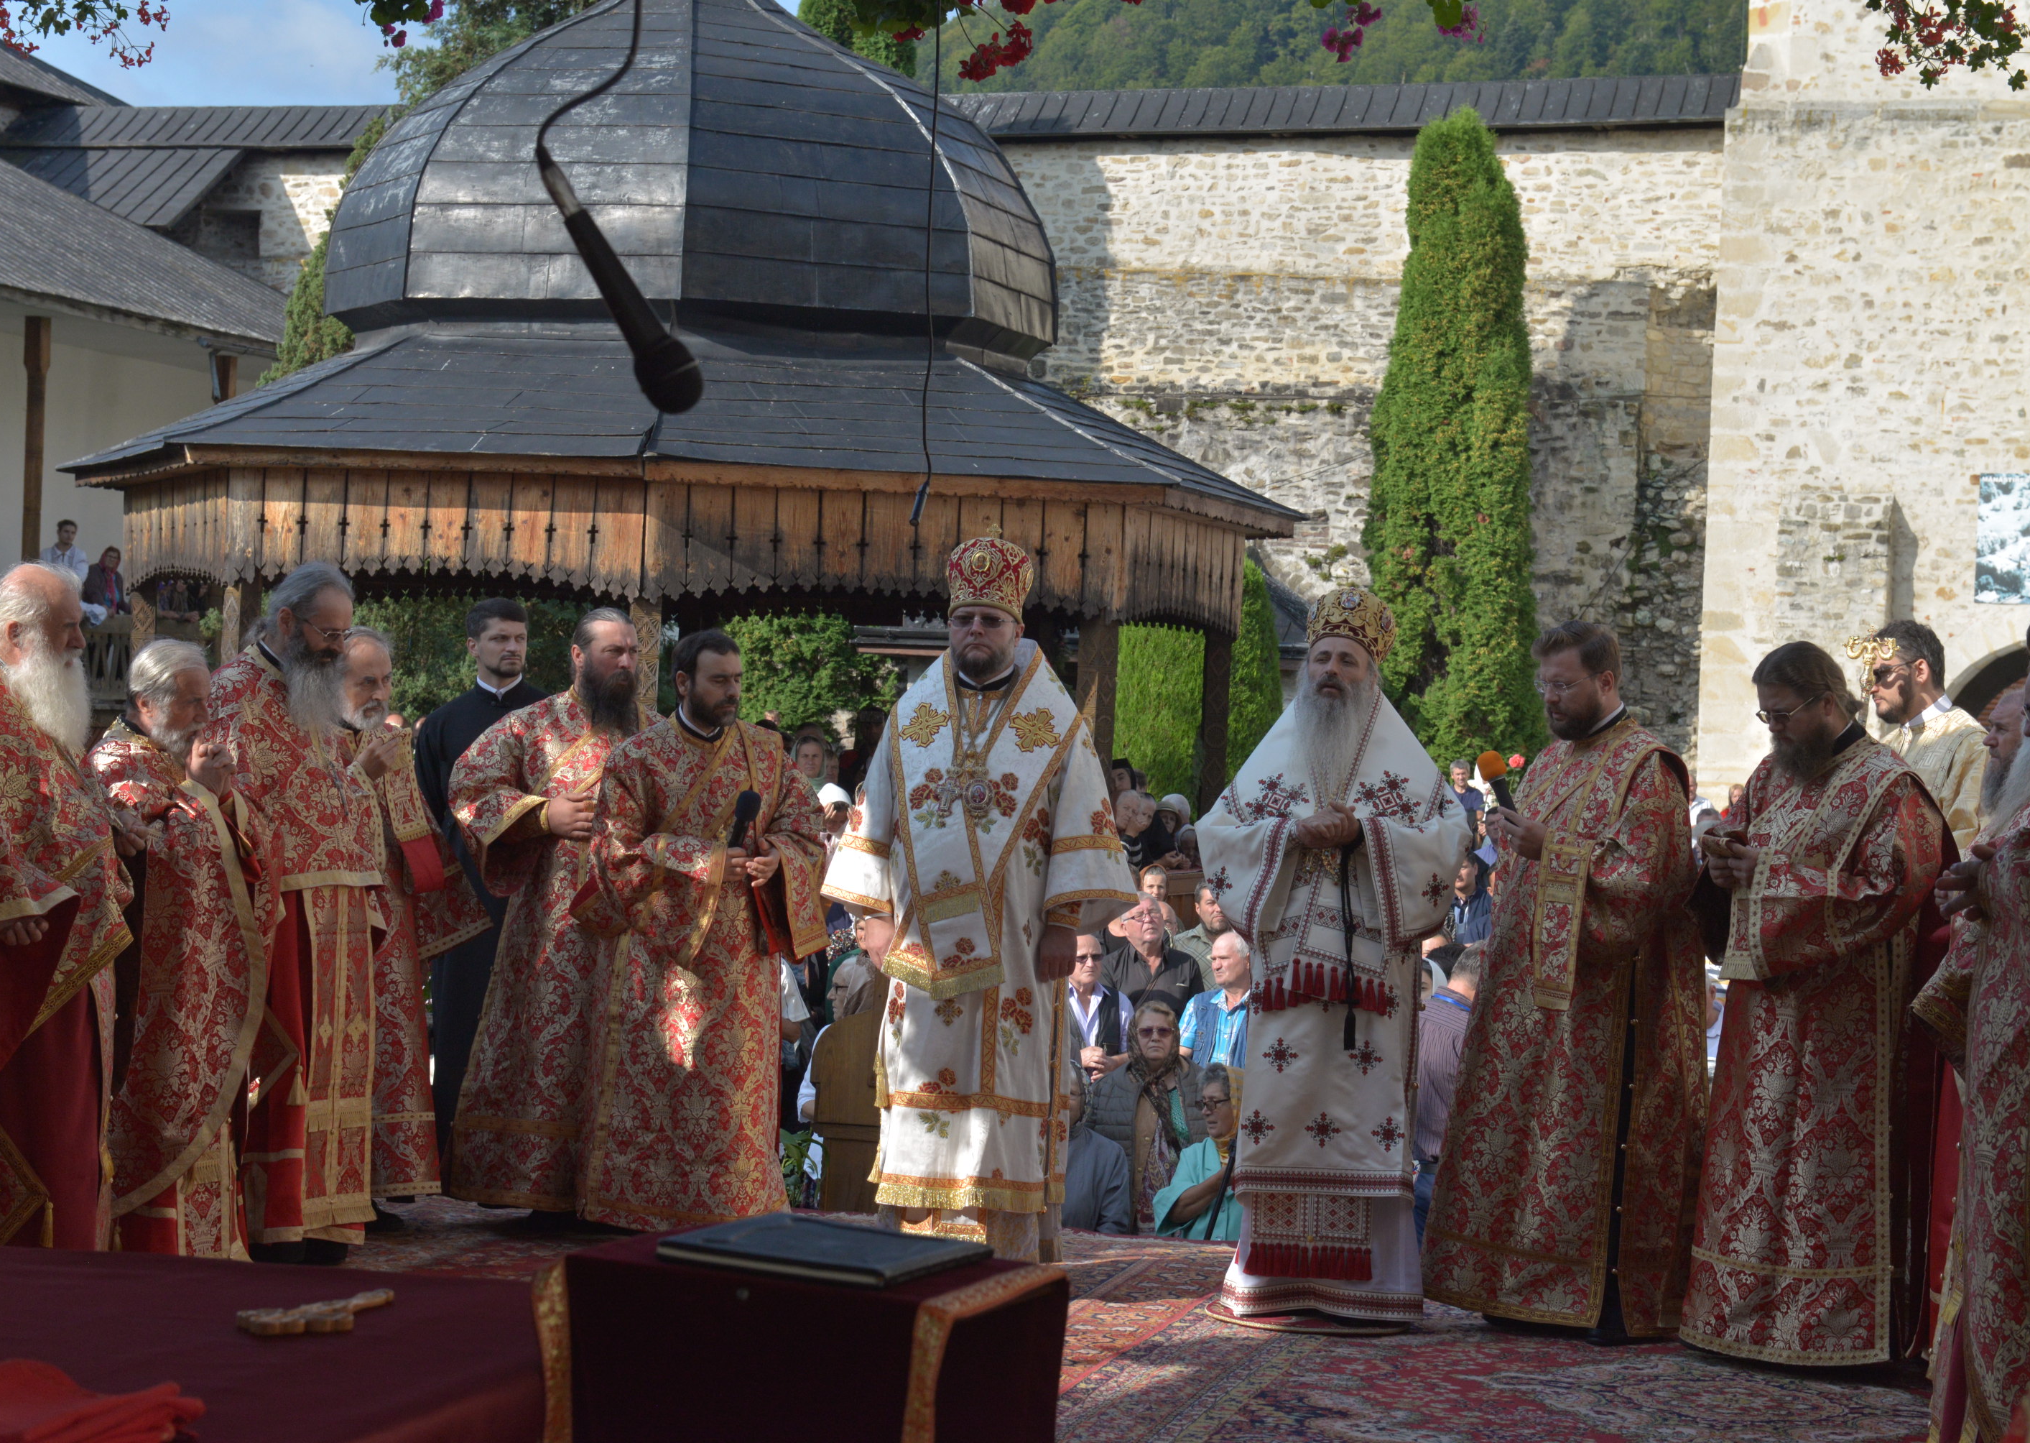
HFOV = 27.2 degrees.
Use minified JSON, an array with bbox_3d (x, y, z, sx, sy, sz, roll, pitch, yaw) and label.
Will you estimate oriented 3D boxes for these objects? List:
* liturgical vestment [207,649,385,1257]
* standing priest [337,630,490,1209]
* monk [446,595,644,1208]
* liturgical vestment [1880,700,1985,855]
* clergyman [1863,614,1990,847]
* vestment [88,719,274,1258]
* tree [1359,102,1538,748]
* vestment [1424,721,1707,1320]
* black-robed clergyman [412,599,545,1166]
[{"bbox_3d":[-1.851,0.580,10.800,0.460,1.530,0.570,1,-2,37],"label":"liturgical vestment"},{"bbox_3d":[-1.803,0.579,11.950,0.480,1.680,0.580,2,1,38],"label":"standing priest"},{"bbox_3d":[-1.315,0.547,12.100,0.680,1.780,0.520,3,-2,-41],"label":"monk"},{"bbox_3d":[2.605,0.665,12.000,0.420,1.460,0.560,1,0,-30],"label":"liturgical vestment"},{"bbox_3d":[2.380,0.648,11.000,0.440,1.820,0.580,3,-1,-21],"label":"clergyman"},{"bbox_3d":[-2.091,0.672,10.550,0.460,1.364,0.530,2,0,30],"label":"vestment"},{"bbox_3d":[3.834,-1.552,36.500,1.500,7.550,1.500,2,-1,0],"label":"tree"},{"bbox_3d":[1.367,0.743,10.420,0.550,1.532,0.620,1,1,-33],"label":"vestment"},{"bbox_3d":[-1.604,0.505,12.900,0.560,1.761,0.360,2,0,-22],"label":"black-robed clergyman"}]

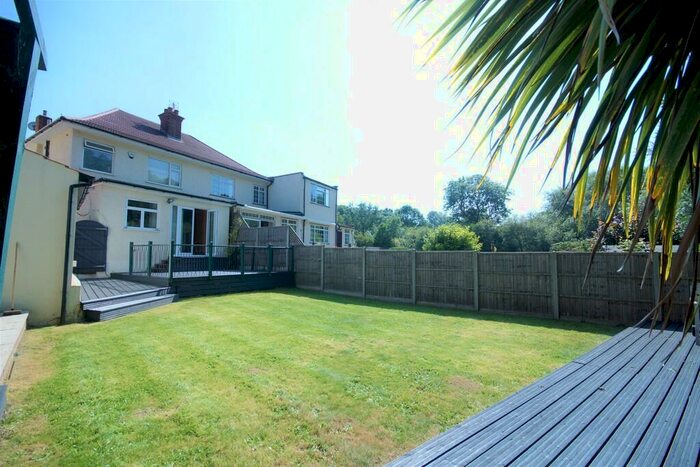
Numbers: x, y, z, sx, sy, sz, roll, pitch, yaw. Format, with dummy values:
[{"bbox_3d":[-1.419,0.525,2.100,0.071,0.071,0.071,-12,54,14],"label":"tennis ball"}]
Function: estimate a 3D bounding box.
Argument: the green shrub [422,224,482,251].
[{"bbox_3d":[5.257,1.098,14.910,2.930,3.130,3.090,-1,-4,31],"label":"green shrub"}]

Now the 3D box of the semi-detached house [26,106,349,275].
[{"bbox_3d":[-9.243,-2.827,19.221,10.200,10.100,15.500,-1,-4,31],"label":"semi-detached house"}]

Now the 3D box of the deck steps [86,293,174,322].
[{"bbox_3d":[-4.909,1.605,6.692,0.650,0.330,2.150,0,-3,8],"label":"deck steps"}]

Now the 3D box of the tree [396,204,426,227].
[{"bbox_3d":[13.018,-0.344,61.663,6.590,11.660,6.590,-1,-4,31],"label":"tree"}]

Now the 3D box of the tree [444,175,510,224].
[{"bbox_3d":[18.299,-2.067,41.628,9.650,12.880,9.650,-1,-4,31],"label":"tree"}]

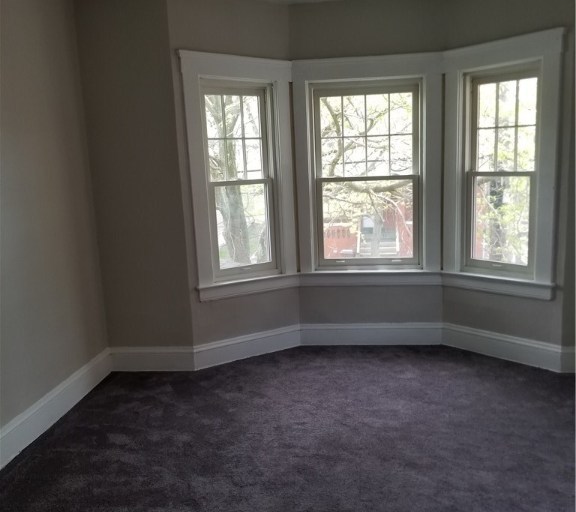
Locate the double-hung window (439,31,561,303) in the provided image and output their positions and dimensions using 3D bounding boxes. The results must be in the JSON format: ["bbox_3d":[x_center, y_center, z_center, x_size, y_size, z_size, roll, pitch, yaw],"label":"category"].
[{"bbox_3d":[1.445,-0.611,3.982,0.130,1.675,0.842,-10,12,-42],"label":"double-hung window"}]

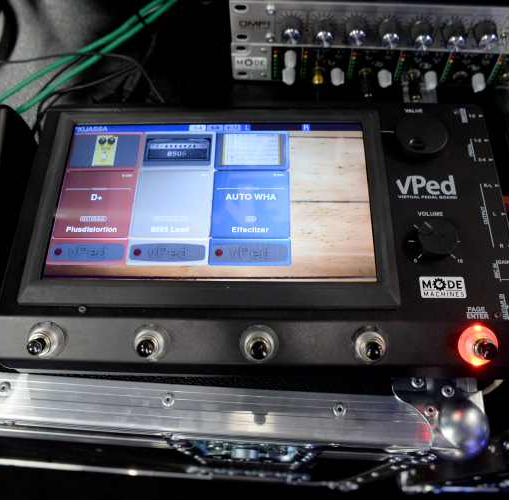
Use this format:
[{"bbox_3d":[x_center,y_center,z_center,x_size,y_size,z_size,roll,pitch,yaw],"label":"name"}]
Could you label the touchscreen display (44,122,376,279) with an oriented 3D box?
[{"bbox_3d":[-0.029,-0.036,0.362,0.221,0.010,0.129,0,65,1],"label":"touchscreen display"}]

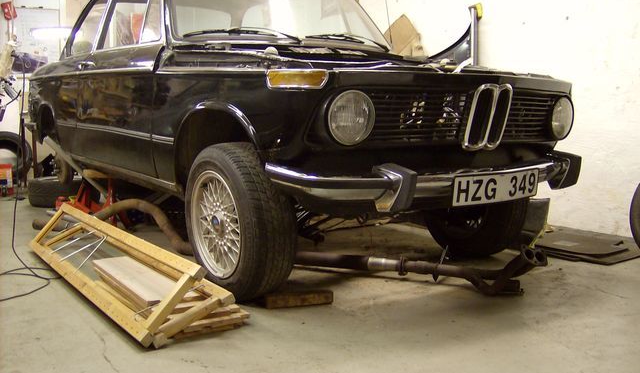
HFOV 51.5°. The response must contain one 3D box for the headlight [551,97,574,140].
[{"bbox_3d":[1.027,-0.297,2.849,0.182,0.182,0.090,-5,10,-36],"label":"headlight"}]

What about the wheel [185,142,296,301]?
[{"bbox_3d":[-0.327,0.137,2.604,0.200,0.600,0.600,-5,10,-36],"label":"wheel"}]

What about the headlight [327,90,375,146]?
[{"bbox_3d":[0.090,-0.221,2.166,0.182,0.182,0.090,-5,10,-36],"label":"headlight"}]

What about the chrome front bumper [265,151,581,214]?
[{"bbox_3d":[0.546,-0.045,2.549,1.530,0.160,0.380,-5,10,-36],"label":"chrome front bumper"}]

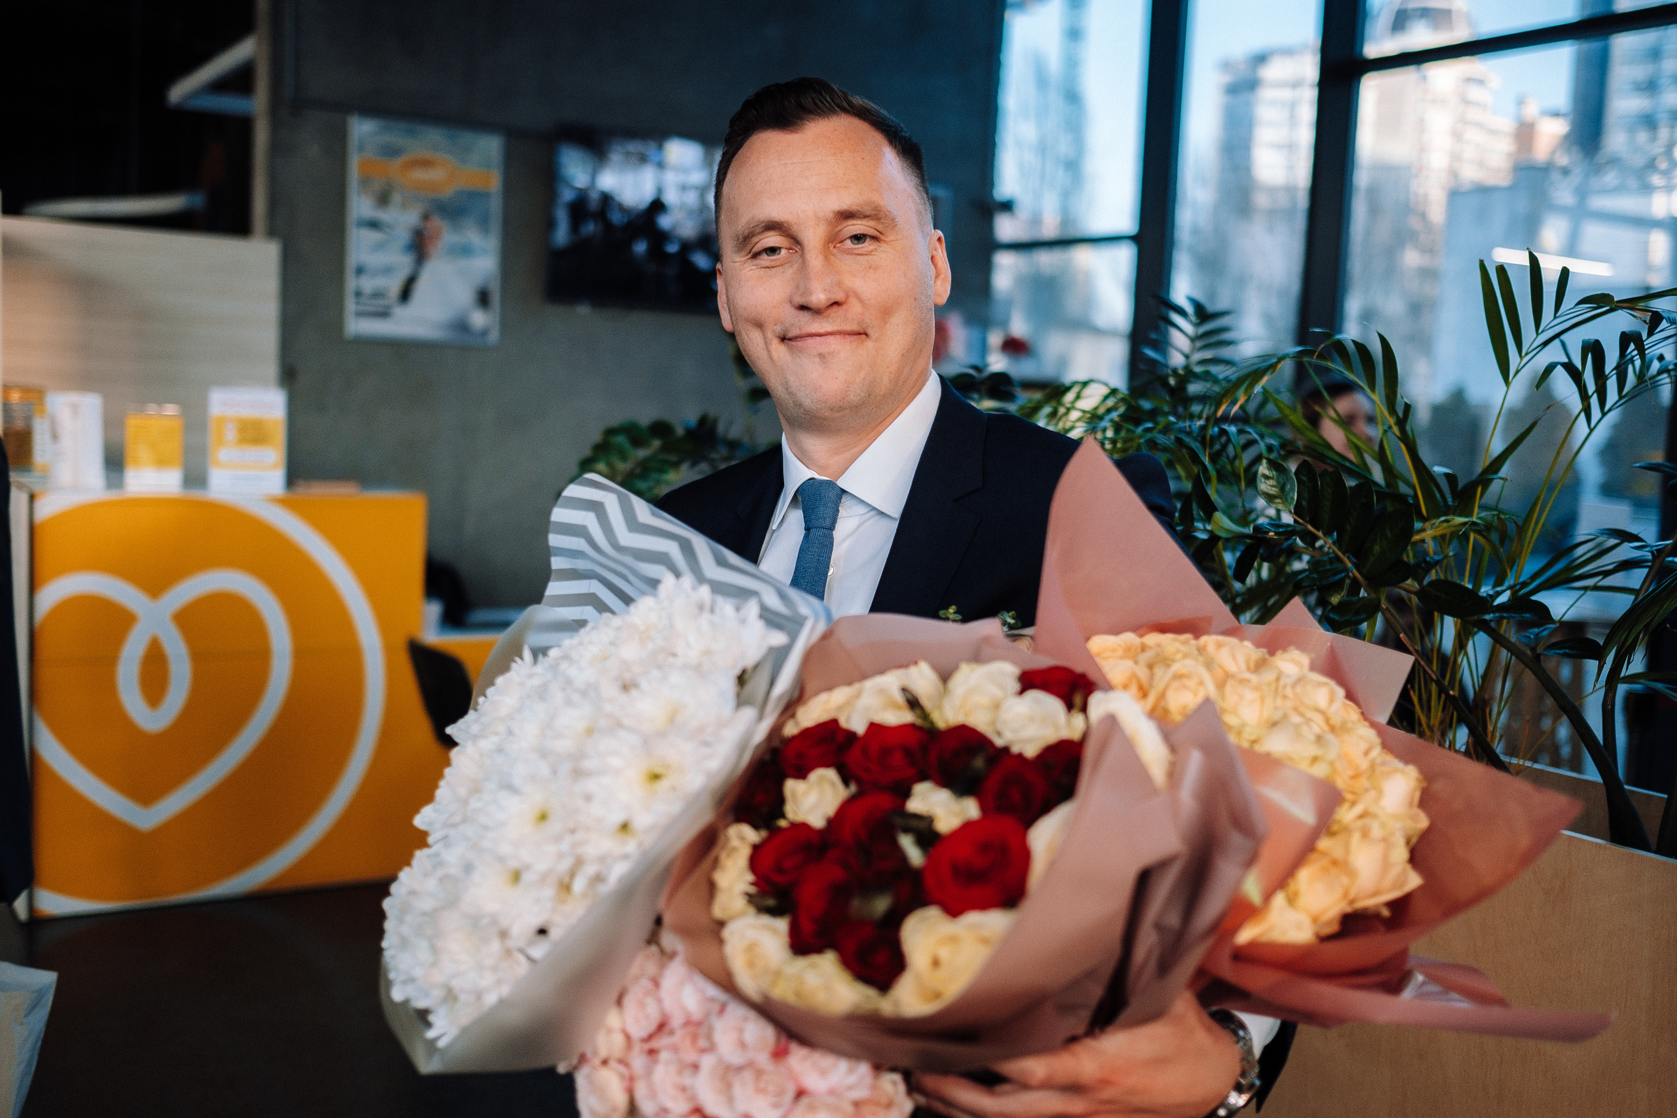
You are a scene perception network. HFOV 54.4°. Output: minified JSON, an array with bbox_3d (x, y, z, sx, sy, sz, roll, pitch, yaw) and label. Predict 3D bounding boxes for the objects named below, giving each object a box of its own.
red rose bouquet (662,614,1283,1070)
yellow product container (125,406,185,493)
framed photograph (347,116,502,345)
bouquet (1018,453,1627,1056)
[{"bbox_3d":[0.077,0.180,0.930,0.330,0.320,0.280,-8,45,12],"label":"red rose bouquet"},{"bbox_3d":[-1.937,-0.305,4.598,0.160,0.225,0.070,-1,7,-32],"label":"yellow product container"},{"bbox_3d":[-1.612,-1.265,6.350,0.615,0.835,0.030,-1,7,-32],"label":"framed photograph"},{"bbox_3d":[0.283,0.138,0.990,0.370,0.360,0.330,-3,47,-23],"label":"bouquet"}]

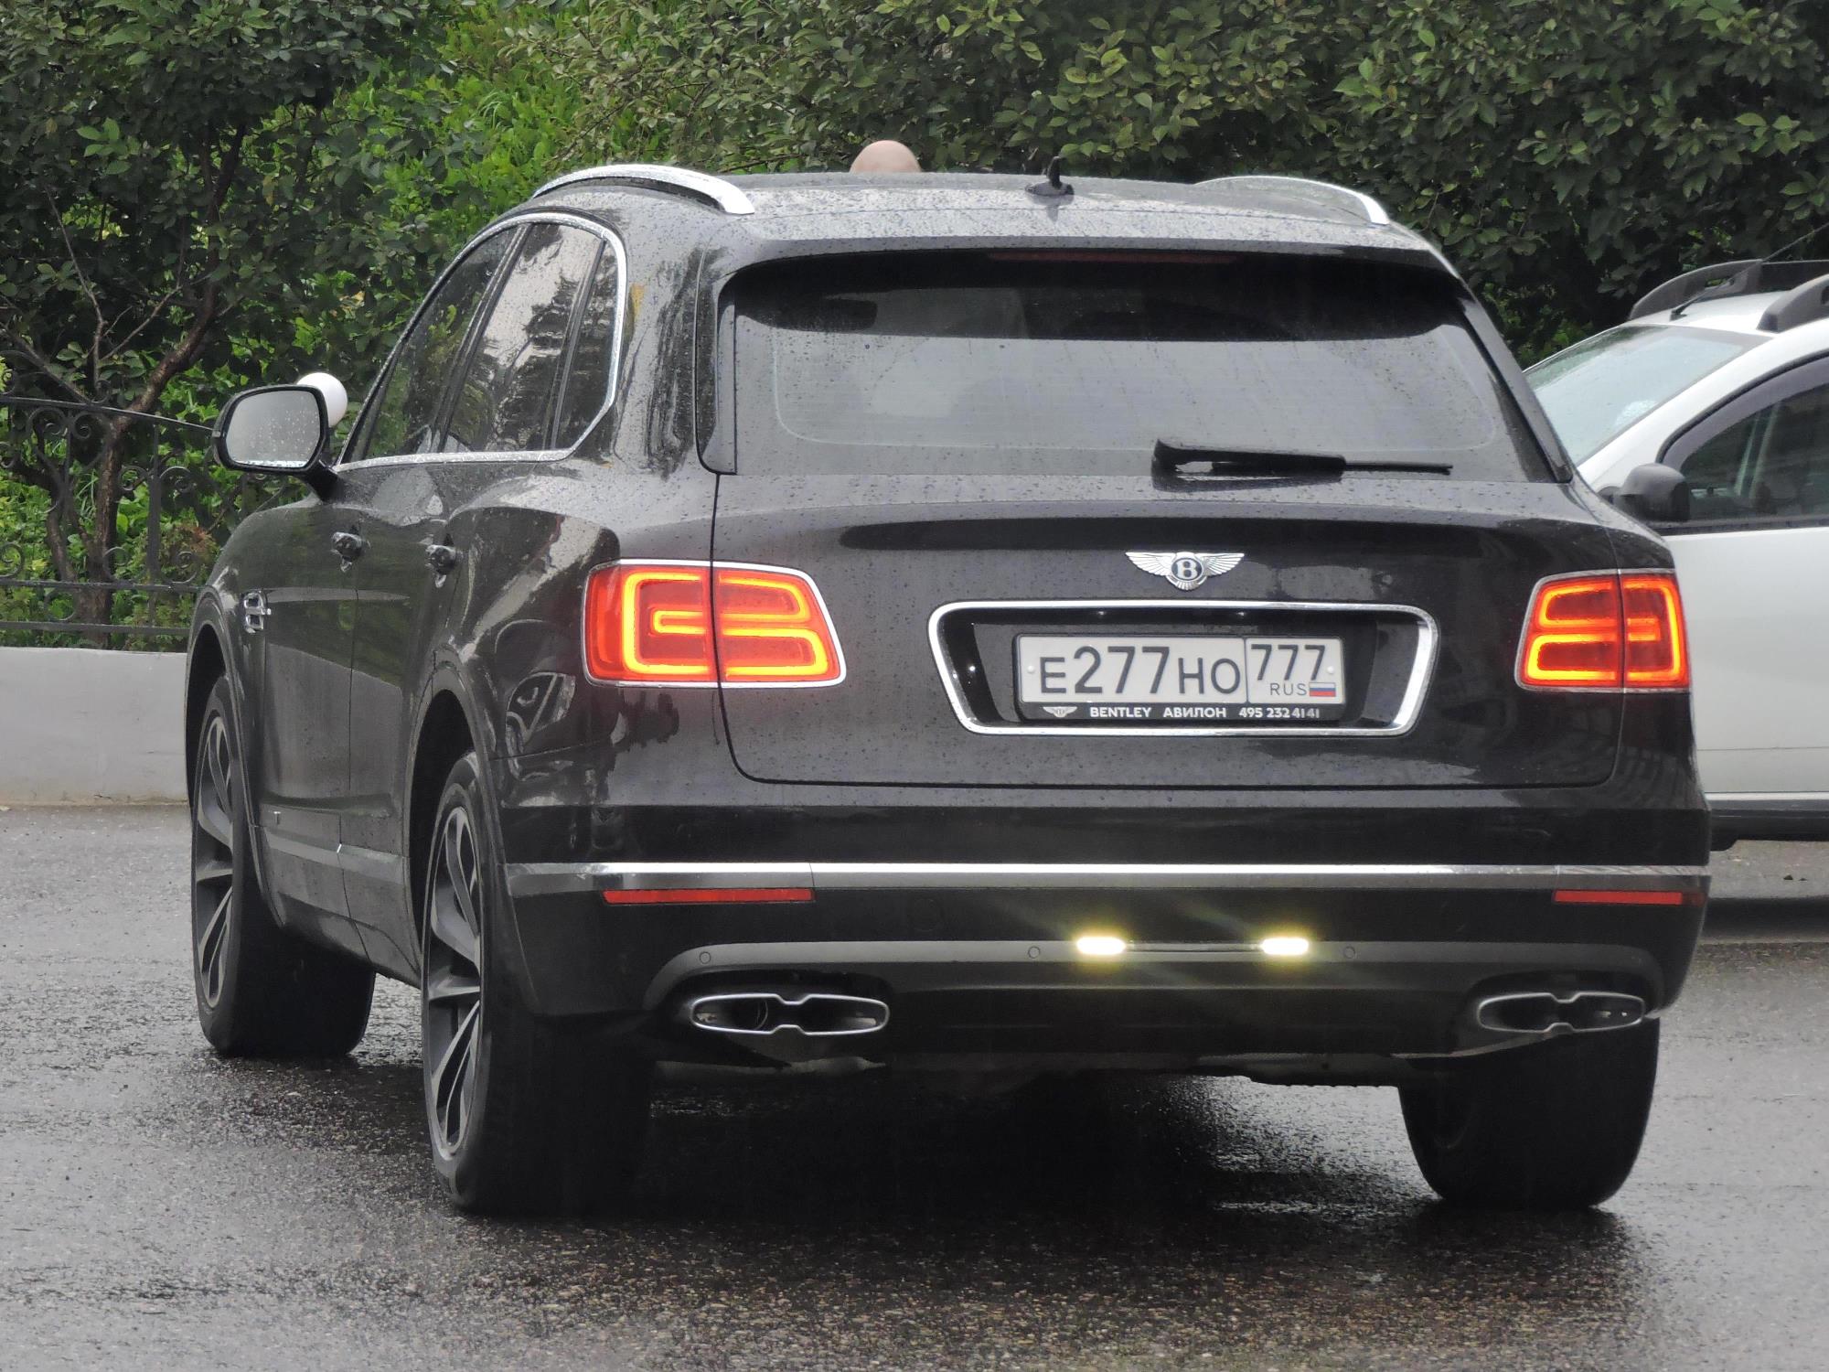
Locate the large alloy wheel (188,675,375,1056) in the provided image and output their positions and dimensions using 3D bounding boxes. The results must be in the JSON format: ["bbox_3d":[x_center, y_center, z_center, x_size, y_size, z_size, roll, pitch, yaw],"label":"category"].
[{"bbox_3d":[-1.256,0.338,17.822,0.285,0.785,0.785,0,3,-12],"label":"large alloy wheel"}]

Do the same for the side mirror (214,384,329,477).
[{"bbox_3d":[-1.195,-0.474,16.699,0.220,0.178,0.140,0,3,-12],"label":"side mirror"}]

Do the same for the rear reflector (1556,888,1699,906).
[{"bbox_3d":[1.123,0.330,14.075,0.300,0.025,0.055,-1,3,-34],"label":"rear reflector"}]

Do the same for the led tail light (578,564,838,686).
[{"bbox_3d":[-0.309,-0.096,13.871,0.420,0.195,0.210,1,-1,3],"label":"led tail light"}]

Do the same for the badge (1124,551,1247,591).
[{"bbox_3d":[0.418,-0.178,13.872,0.187,0.063,0.015,0,-9,-12],"label":"badge"}]

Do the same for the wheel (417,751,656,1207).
[{"bbox_3d":[-0.635,0.476,14.895,0.285,0.785,0.785,0,3,-12],"label":"wheel"}]

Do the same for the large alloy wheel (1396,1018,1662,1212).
[{"bbox_3d":[1.024,0.486,15.249,0.285,0.785,0.785,0,3,-12],"label":"large alloy wheel"}]

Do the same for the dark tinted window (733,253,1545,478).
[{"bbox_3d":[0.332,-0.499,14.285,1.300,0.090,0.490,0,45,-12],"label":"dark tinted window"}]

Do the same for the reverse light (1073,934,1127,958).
[{"bbox_3d":[0.289,0.402,13.932,0.083,0.032,0.030,0,3,-12],"label":"reverse light"}]

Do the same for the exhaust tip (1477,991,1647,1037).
[{"bbox_3d":[1.002,0.508,14.058,0.300,0.068,0.120,0,3,-20],"label":"exhaust tip"}]

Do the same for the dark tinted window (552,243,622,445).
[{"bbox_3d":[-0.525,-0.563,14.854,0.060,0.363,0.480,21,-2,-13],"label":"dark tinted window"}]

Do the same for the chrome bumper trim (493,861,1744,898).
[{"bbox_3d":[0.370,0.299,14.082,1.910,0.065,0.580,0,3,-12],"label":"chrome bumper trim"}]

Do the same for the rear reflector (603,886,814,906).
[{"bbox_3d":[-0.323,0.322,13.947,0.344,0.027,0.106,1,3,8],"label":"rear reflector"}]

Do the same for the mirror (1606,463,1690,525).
[{"bbox_3d":[1.715,-0.448,21.000,0.140,0.150,0.240,0,3,-14],"label":"mirror"}]

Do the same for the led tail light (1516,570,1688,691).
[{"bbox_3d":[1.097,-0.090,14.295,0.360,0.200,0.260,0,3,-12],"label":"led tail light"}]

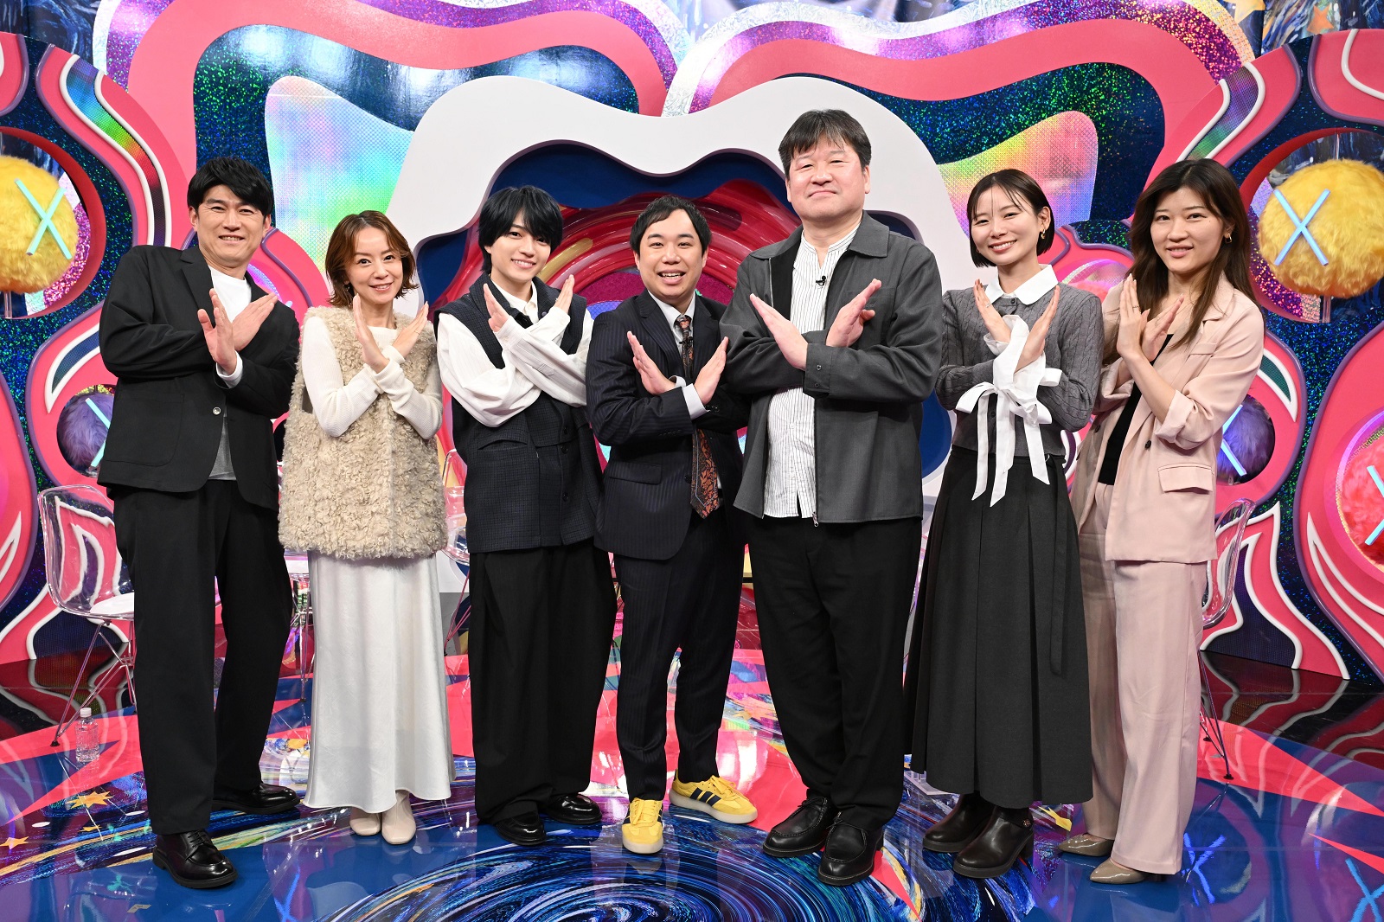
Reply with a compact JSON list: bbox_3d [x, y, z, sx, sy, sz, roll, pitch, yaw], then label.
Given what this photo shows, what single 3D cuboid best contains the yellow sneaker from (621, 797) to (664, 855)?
[{"bbox_3d":[-0.127,0.914,3.017,0.102,0.115,0.285,0,6,-3],"label":"yellow sneaker"}]

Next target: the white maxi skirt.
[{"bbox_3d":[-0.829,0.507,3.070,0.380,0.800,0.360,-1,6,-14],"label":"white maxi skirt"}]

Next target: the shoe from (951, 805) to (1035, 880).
[{"bbox_3d":[0.757,0.920,2.877,0.250,0.165,0.095,-4,7,-38],"label":"shoe"}]

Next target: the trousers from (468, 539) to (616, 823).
[{"bbox_3d":[-0.402,0.502,3.047,0.380,0.880,0.330,-2,6,-20],"label":"trousers"}]

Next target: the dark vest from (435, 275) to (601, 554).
[{"bbox_3d":[-0.448,-0.122,3.033,0.450,0.725,0.285,-3,7,-32],"label":"dark vest"}]

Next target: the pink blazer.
[{"bbox_3d":[1.134,-0.096,2.757,0.340,0.670,0.440,-5,8,-44],"label":"pink blazer"}]

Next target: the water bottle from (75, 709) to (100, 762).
[{"bbox_3d":[-1.841,0.832,3.504,0.067,0.153,0.067,-2,6,-20],"label":"water bottle"}]

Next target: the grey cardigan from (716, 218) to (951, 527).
[{"bbox_3d":[0.329,-0.224,2.791,0.540,0.745,0.400,4,7,30],"label":"grey cardigan"}]

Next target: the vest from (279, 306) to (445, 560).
[{"bbox_3d":[-0.853,-0.067,2.997,0.400,0.610,0.300,-1,6,-16],"label":"vest"}]

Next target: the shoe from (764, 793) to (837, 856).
[{"bbox_3d":[0.285,0.918,2.983,0.108,0.115,0.290,4,7,30],"label":"shoe"}]

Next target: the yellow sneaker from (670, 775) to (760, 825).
[{"bbox_3d":[0.060,0.912,3.196,0.275,0.110,0.104,4,7,34],"label":"yellow sneaker"}]

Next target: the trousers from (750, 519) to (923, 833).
[{"bbox_3d":[0.364,0.514,2.925,0.420,0.900,0.310,4,7,30],"label":"trousers"}]

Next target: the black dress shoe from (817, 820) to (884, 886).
[{"bbox_3d":[0.401,0.943,2.885,0.113,0.115,0.300,3,7,29],"label":"black dress shoe"}]

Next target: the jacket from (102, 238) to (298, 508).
[{"bbox_3d":[-1.204,-0.201,2.818,0.470,0.650,0.350,-4,7,-38],"label":"jacket"}]

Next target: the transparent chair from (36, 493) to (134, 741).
[{"bbox_3d":[-1.798,0.488,3.748,0.530,0.825,0.455,2,6,17],"label":"transparent chair"}]

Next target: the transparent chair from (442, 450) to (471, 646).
[{"bbox_3d":[-0.807,0.409,4.599,0.455,0.825,0.530,-1,6,-14],"label":"transparent chair"}]

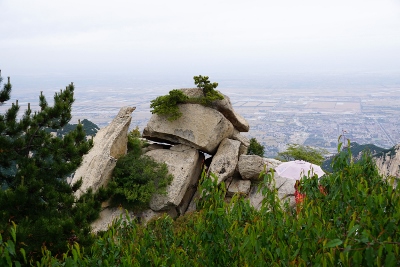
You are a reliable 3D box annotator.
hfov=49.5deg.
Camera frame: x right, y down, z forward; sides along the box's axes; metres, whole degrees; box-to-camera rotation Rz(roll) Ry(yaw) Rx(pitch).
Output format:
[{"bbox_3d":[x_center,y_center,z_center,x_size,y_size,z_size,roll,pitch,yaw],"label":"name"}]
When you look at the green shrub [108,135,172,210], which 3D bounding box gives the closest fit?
[{"bbox_3d":[-1.510,1.015,11.000,1.600,1.750,1.350,0,9,0],"label":"green shrub"}]

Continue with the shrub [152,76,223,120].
[{"bbox_3d":[-0.337,-0.945,11.700,1.980,1.150,1.050,0,9,0],"label":"shrub"}]

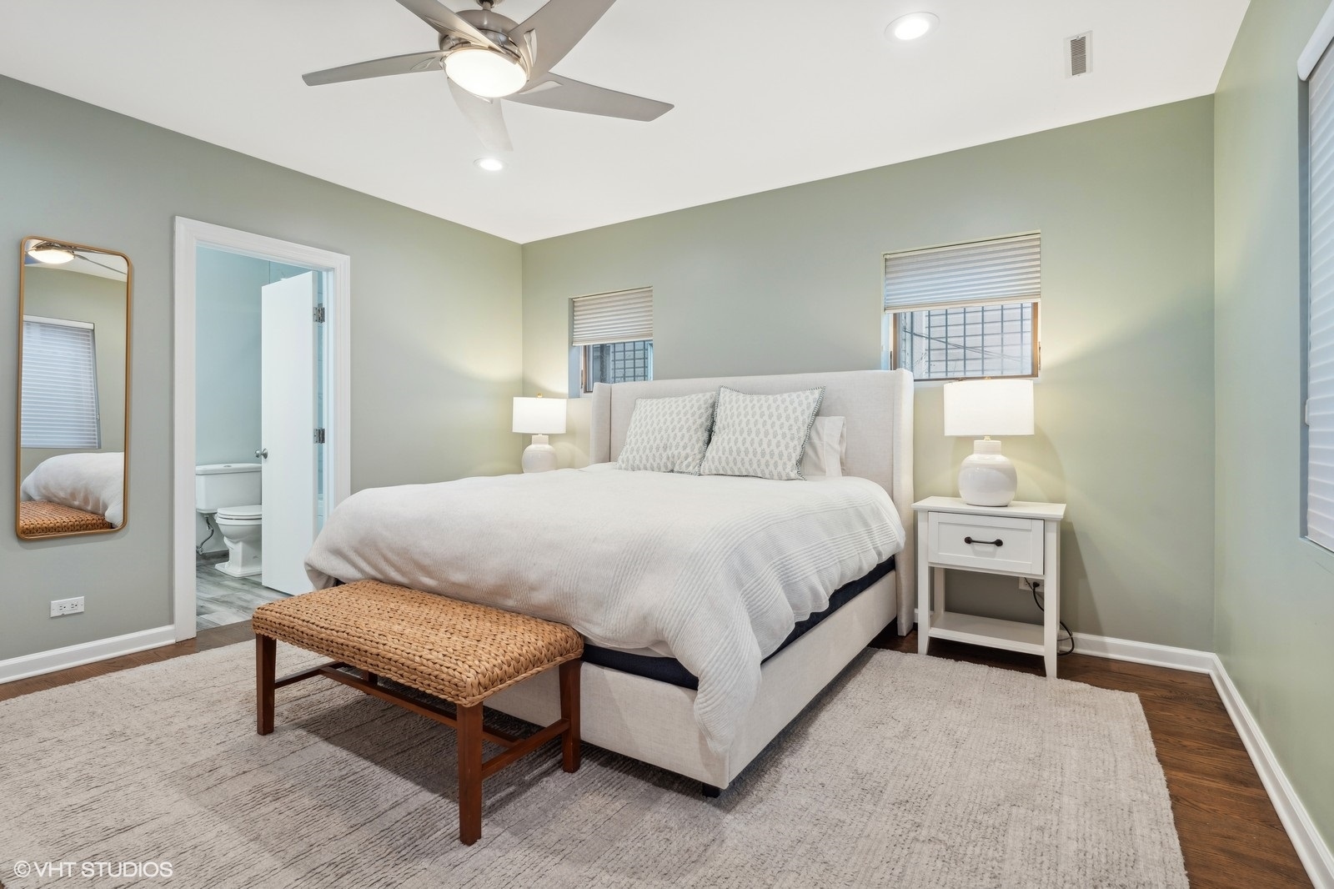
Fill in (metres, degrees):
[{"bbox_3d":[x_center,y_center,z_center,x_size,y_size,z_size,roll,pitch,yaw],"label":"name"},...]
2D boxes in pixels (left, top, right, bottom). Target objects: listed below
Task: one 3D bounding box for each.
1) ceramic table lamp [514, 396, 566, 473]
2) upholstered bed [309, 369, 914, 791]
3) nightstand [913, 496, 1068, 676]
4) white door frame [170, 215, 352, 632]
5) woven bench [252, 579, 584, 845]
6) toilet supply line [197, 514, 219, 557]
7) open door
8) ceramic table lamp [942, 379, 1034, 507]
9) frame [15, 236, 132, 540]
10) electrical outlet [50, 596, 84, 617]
[{"bbox_3d":[-0.914,-0.055,4.571,0.383,0.613,0.383,0,1,0],"label":"ceramic table lamp"},{"bbox_3d":[-0.142,0.318,3.177,2.178,1.403,2.162,0,1,33],"label":"upholstered bed"},{"bbox_3d":[1.579,0.661,3.080,0.619,0.727,0.484,0,1,33],"label":"nightstand"},{"bbox_3d":[-2.333,-0.091,3.681,0.138,2.186,0.938,0,1,33],"label":"white door frame"},{"bbox_3d":[-0.878,0.806,2.149,1.188,0.470,0.495,0,1,33],"label":"woven bench"},{"bbox_3d":[-3.692,0.723,5.023,0.150,0.320,0.130,0,1,33],"label":"toilet supply line"},{"bbox_3d":[-2.532,-0.053,4.213,0.750,2.067,0.040,0,1,37],"label":"open door"},{"bbox_3d":[1.551,-0.015,3.047,0.383,0.613,0.383,0,1,33],"label":"ceramic table lamp"},{"bbox_3d":[-2.734,-0.246,2.915,0.030,1.320,0.387,4,3,33],"label":"frame"},{"bbox_3d":[-2.773,0.754,2.919,0.008,0.070,0.115,0,1,33],"label":"electrical outlet"}]

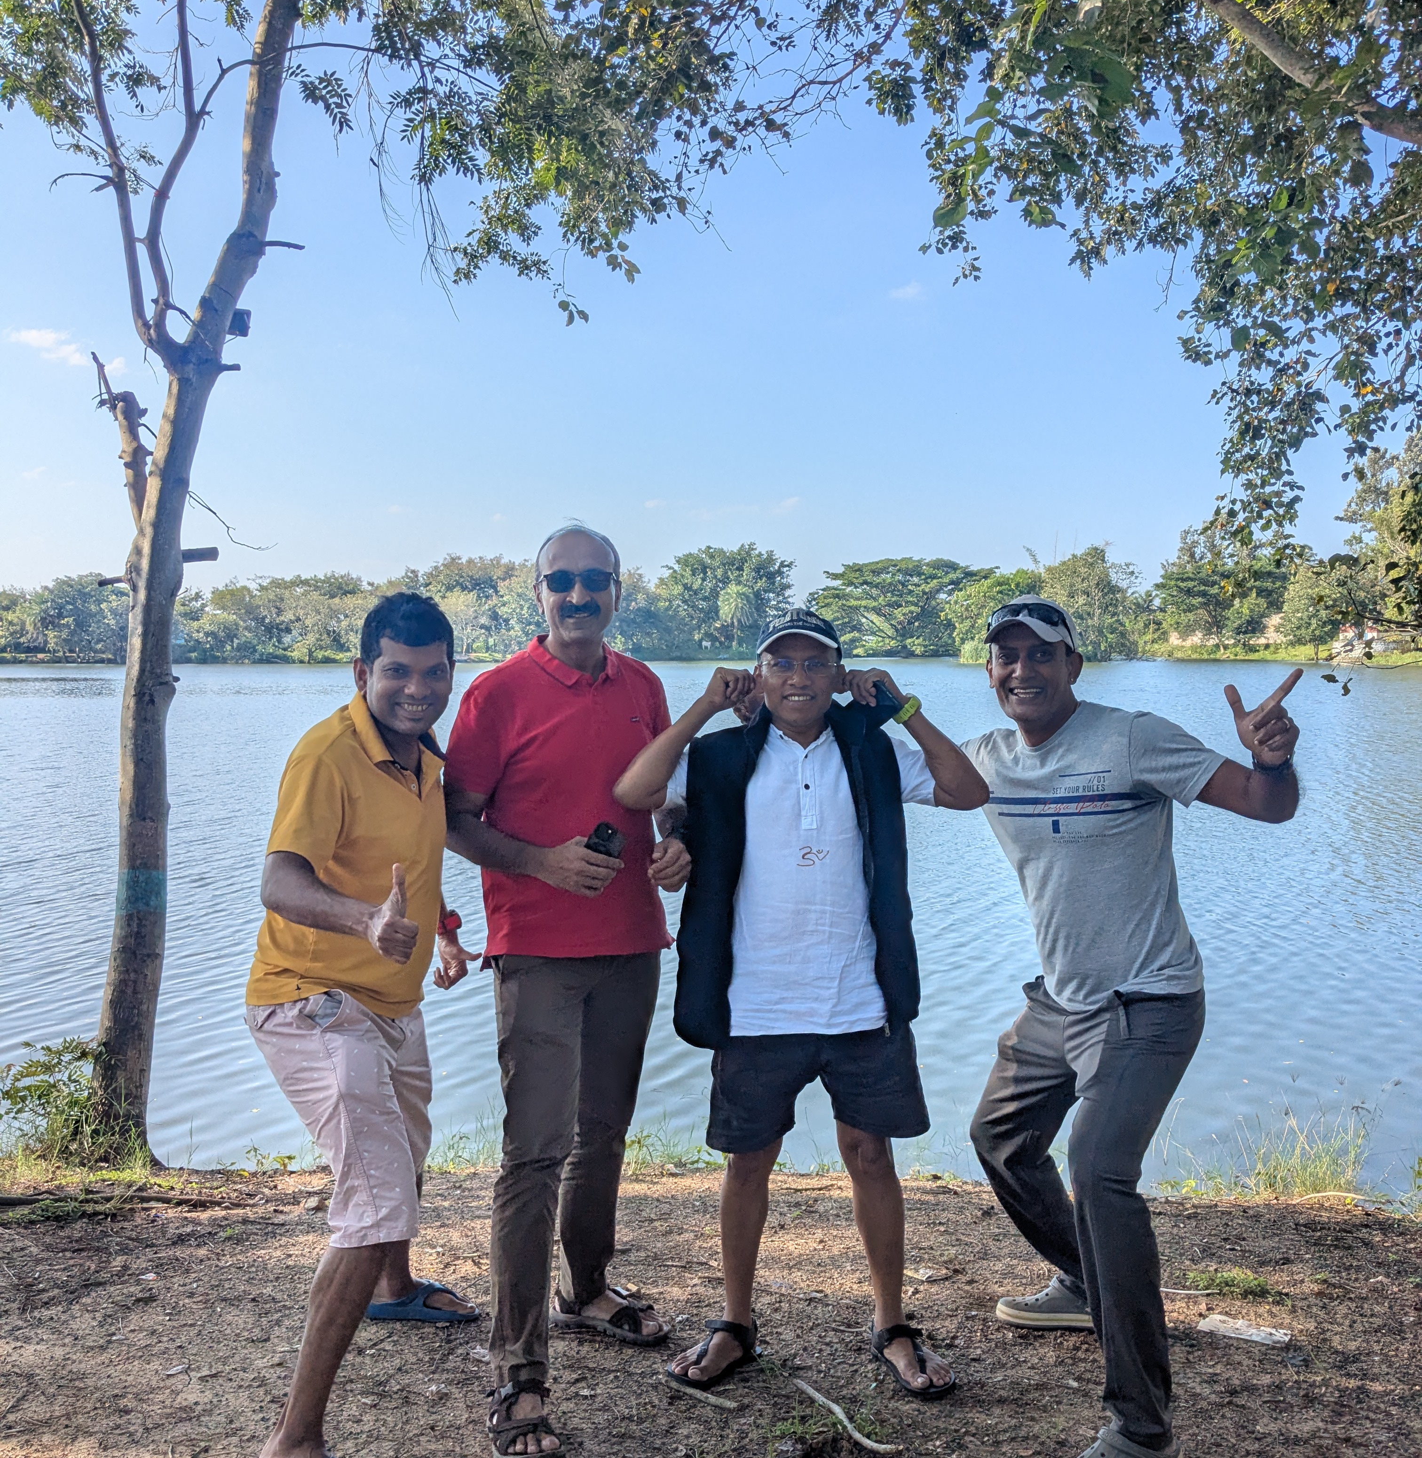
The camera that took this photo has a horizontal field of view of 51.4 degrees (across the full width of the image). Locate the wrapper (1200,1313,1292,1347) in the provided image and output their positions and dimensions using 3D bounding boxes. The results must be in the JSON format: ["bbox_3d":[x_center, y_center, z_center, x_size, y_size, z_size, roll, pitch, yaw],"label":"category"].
[{"bbox_3d":[1.173,1.321,3.251,0.186,0.016,0.072,2,3,26],"label":"wrapper"}]

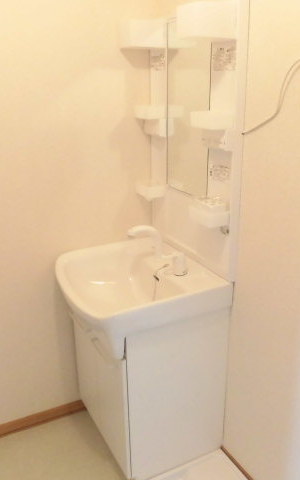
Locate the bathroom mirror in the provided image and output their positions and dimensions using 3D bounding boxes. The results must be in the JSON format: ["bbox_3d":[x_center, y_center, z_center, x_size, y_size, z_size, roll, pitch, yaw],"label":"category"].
[{"bbox_3d":[0.146,-0.501,1.705,0.014,0.640,0.307,-10,21,-25],"label":"bathroom mirror"}]

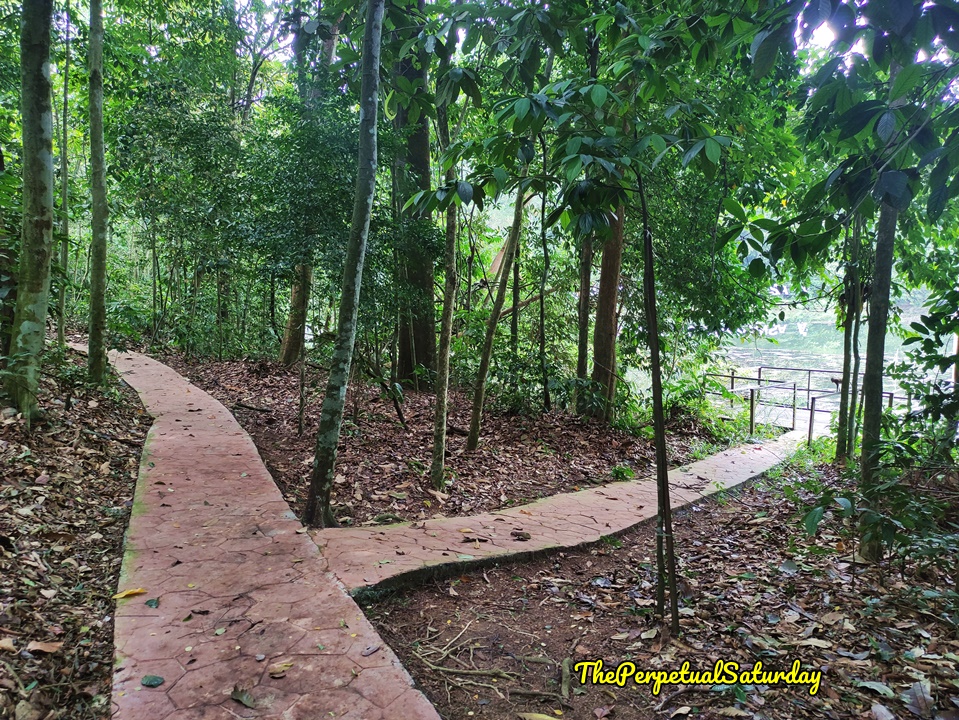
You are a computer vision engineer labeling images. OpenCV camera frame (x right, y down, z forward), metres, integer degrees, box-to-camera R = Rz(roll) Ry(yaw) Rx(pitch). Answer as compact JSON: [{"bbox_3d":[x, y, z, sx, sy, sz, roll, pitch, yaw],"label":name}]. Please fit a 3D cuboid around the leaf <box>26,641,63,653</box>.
[{"bbox_3d":[-1.956,1.289,3.122,0.150,0.030,0.070,-2,5,-20],"label":"leaf"}]

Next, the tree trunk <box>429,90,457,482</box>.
[{"bbox_3d":[-0.308,-0.521,5.866,0.160,3.297,0.130,2,5,0],"label":"tree trunk"}]

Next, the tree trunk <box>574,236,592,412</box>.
[{"bbox_3d":[1.701,-0.563,11.284,0.175,2.865,0.170,2,5,0],"label":"tree trunk"}]

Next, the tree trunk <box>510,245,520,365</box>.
[{"bbox_3d":[0.634,-1.023,12.213,0.115,2.143,0.110,1,5,0],"label":"tree trunk"}]

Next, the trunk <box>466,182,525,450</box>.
[{"bbox_3d":[0.181,-0.471,7.778,0.140,3.039,0.130,10,5,-1],"label":"trunk"}]

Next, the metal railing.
[{"bbox_3d":[7.500,1.044,16.239,3.600,1.050,4.600,-3,6,-35],"label":"metal railing"}]

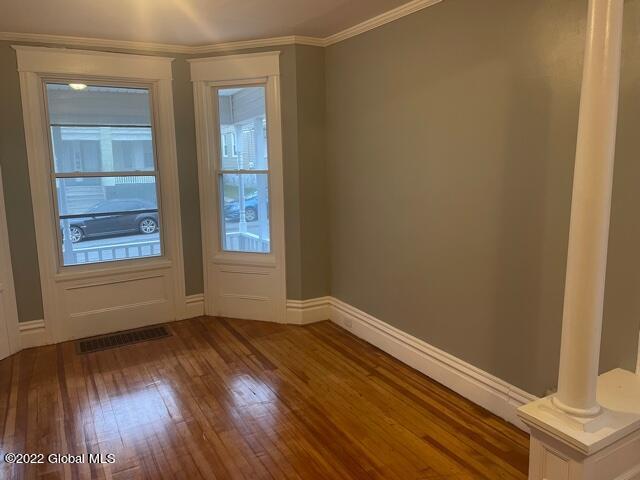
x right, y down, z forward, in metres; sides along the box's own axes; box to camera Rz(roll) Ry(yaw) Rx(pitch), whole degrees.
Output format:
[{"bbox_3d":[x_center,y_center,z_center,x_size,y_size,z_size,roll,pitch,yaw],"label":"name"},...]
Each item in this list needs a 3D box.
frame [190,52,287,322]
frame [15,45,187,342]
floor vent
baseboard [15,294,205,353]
[{"bbox_3d":[-0.738,-0.434,4.462,0.881,2.412,0.120,2,10,17],"label":"frame"},{"bbox_3d":[-1.816,-0.364,4.182,1.206,2.398,0.120,-6,11,-29],"label":"frame"},{"bbox_3d":[-1.682,0.847,4.161,0.762,0.020,0.348,-6,11,-29],"label":"floor vent"},{"bbox_3d":[-1.809,0.713,4.321,1.569,0.228,0.040,-6,11,-29],"label":"baseboard"}]

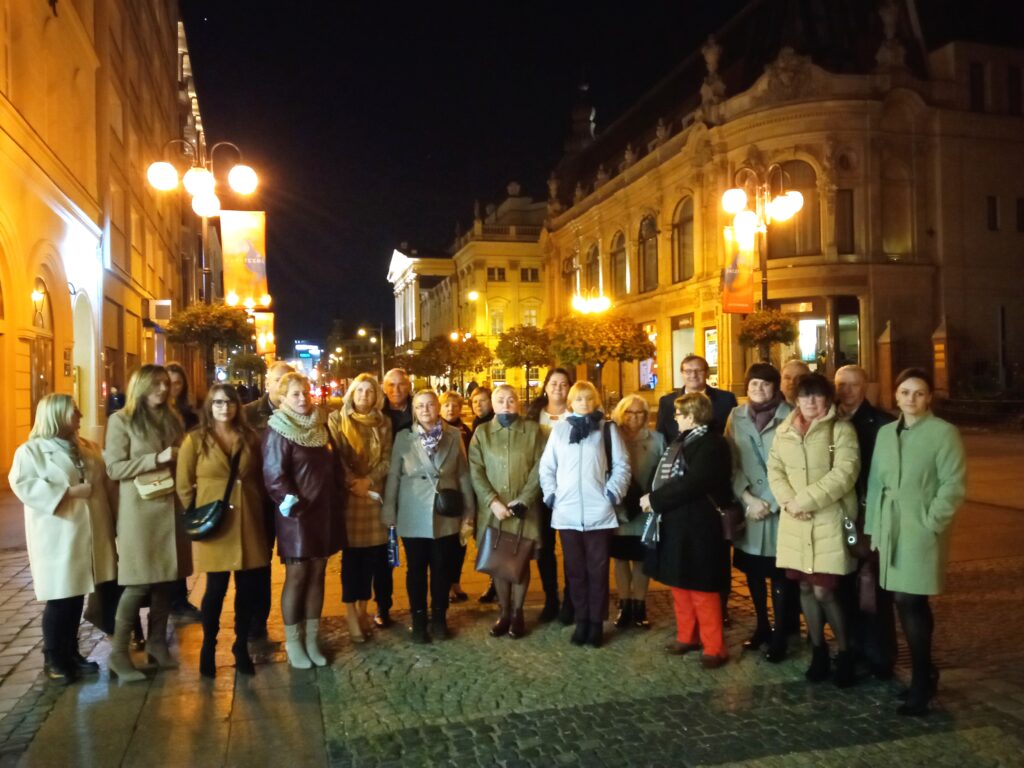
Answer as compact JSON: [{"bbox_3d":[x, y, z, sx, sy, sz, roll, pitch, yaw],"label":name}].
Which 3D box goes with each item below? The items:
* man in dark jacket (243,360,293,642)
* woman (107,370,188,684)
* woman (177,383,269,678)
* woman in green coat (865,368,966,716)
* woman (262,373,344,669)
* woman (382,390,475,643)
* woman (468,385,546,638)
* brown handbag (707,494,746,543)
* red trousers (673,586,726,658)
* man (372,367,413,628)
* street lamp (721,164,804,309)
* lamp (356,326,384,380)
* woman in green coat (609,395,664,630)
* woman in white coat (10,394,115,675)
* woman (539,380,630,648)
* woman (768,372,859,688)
[{"bbox_3d":[-1.583,0.763,5.348,0.540,1.827,0.360,-1,0,-23],"label":"man in dark jacket"},{"bbox_3d":[-2.103,0.781,4.623,0.410,1.776,0.460,-1,0,20],"label":"woman"},{"bbox_3d":[-1.695,0.838,4.679,0.530,1.681,0.370,-1,0,-29],"label":"woman"},{"bbox_3d":[2.049,0.765,4.046,0.390,1.676,0.490,-1,0,-34],"label":"woman in green coat"},{"bbox_3d":[-1.252,0.799,4.800,0.500,1.724,0.390,-1,0,-34],"label":"woman"},{"bbox_3d":[-0.543,0.847,5.226,0.570,1.610,0.360,-1,0,-7],"label":"woman"},{"bbox_3d":[-0.040,0.826,5.288,0.520,1.630,0.380,-1,0,0],"label":"woman"},{"bbox_3d":[1.325,0.814,4.800,0.120,0.270,0.250,-1,0,25],"label":"brown handbag"},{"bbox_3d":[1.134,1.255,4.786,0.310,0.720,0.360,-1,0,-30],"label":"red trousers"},{"bbox_3d":[-0.797,0.773,5.579,0.540,1.770,0.360,-1,0,-7],"label":"man"},{"bbox_3d":[4.388,-1.069,14.010,1.450,5.300,1.450,-1,0,17],"label":"street lamp"},{"bbox_3d":[-15.927,-2.204,90.017,2.900,9.000,0.500,-1,0,-6],"label":"lamp"},{"bbox_3d":[0.834,0.854,5.482,0.500,1.551,0.340,-1,0,9],"label":"woman in green coat"},{"bbox_3d":[-2.632,0.878,4.690,0.420,1.630,0.530,-1,0,35],"label":"woman in white coat"},{"bbox_3d":[0.463,0.805,5.087,0.570,1.650,0.360,-1,0,3],"label":"woman"},{"bbox_3d":[1.650,0.777,4.362,0.480,1.650,0.350,-1,0,17],"label":"woman"}]

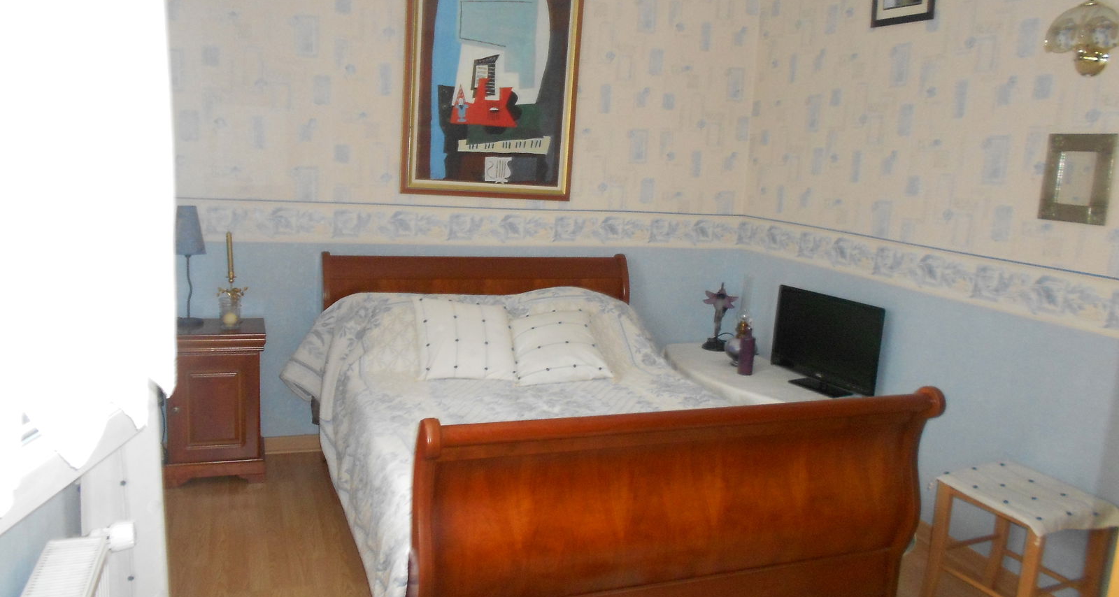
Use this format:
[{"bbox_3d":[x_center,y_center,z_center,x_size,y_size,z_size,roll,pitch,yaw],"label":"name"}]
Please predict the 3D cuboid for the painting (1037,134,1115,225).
[{"bbox_3d":[1.689,-0.390,2.732,0.025,0.282,0.237,-1,11,-21],"label":"painting"}]

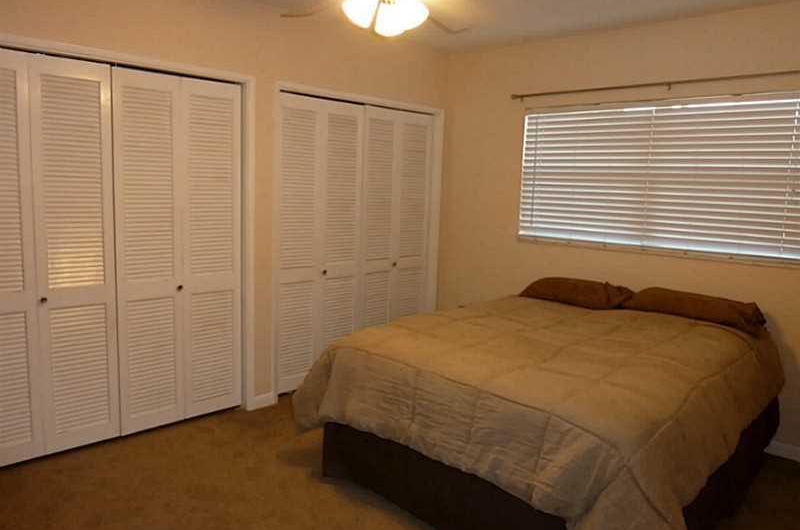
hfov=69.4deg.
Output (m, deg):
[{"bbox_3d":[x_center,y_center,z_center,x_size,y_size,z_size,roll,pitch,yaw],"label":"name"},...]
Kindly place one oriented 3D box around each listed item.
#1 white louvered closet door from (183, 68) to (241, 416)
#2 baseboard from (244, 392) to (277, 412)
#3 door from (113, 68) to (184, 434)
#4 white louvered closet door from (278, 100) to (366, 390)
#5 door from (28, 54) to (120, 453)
[{"bbox_3d":[-1.142,-0.070,3.515,0.371,2.015,0.036,-5,10,-43],"label":"white louvered closet door"},{"bbox_3d":[-0.920,0.904,3.827,0.237,0.088,0.018,-5,10,-43],"label":"baseboard"},{"bbox_3d":[-1.413,-0.048,3.265,0.367,2.015,0.036,-5,10,-43],"label":"door"},{"bbox_3d":[-0.553,-0.134,4.059,0.694,2.000,0.036,-5,10,-43],"label":"white louvered closet door"},{"bbox_3d":[-1.682,-0.025,3.016,0.369,2.015,0.036,-5,10,-43],"label":"door"}]

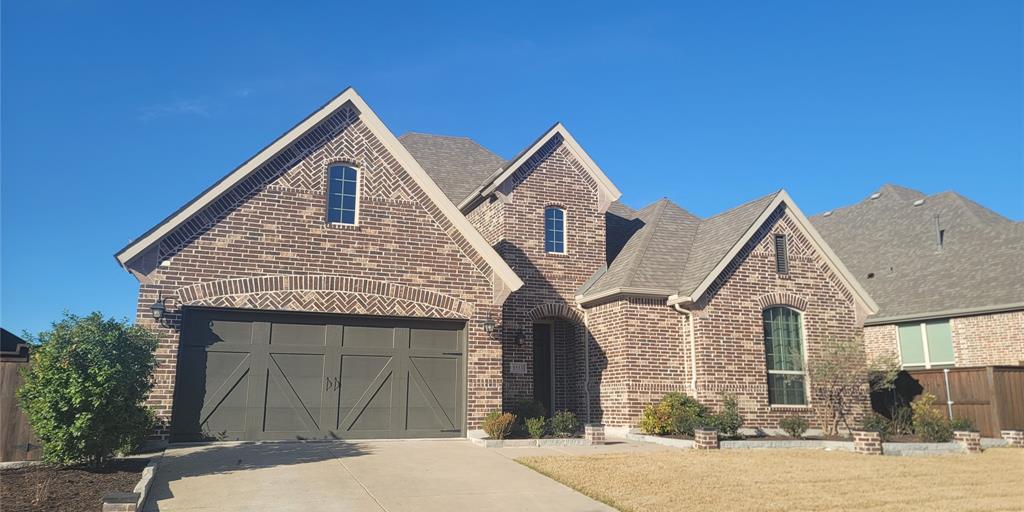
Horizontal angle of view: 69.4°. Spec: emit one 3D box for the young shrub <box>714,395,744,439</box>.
[{"bbox_3d":[4.235,3.125,14.400,0.561,0.840,0.544,5,-12,-21],"label":"young shrub"}]

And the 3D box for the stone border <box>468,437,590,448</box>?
[{"bbox_3d":[0.334,3.287,13.103,2.050,0.150,0.880,5,-12,-21],"label":"stone border"}]

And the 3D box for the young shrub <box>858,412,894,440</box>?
[{"bbox_3d":[7.127,3.343,14.500,0.640,0.538,0.621,5,-12,-21],"label":"young shrub"}]

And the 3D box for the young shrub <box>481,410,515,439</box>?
[{"bbox_3d":[-0.219,2.968,12.950,0.572,0.515,0.554,0,-12,0],"label":"young shrub"}]

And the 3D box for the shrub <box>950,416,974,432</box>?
[{"bbox_3d":[8.833,3.363,14.500,0.527,0.423,0.511,5,-12,-21],"label":"shrub"}]

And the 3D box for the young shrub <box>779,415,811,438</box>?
[{"bbox_3d":[5.730,3.458,15.000,0.623,0.477,0.604,5,-12,-21],"label":"young shrub"}]

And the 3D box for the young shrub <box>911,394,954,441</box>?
[{"bbox_3d":[7.676,2.967,13.500,0.771,0.859,0.748,5,-12,-21],"label":"young shrub"}]

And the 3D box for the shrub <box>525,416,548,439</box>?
[{"bbox_3d":[0.434,3.038,13.100,0.408,0.382,0.396,0,-12,0],"label":"shrub"}]

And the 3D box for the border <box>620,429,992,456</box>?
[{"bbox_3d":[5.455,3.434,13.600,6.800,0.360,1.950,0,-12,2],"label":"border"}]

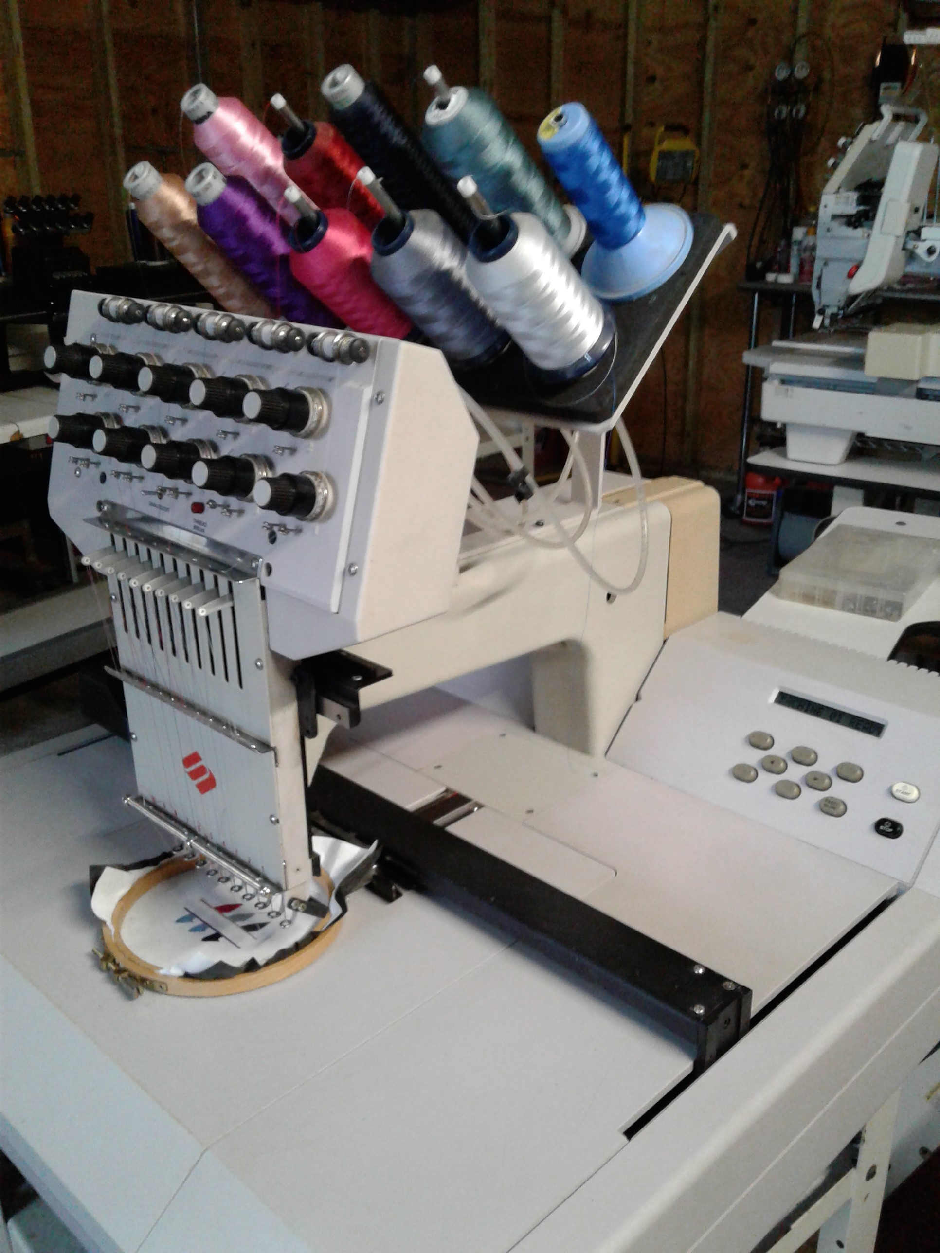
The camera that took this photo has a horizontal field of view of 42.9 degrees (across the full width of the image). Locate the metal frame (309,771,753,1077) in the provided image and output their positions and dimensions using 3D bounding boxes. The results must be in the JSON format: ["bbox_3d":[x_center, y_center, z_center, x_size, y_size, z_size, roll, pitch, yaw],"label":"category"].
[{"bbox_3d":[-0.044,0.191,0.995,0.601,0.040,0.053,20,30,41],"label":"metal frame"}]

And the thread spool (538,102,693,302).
[{"bbox_3d":[0.088,-0.294,0.803,0.087,0.120,0.087,-18,53,25],"label":"thread spool"}]

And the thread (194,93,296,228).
[{"bbox_3d":[-0.174,-0.385,1.028,0.051,0.126,0.051,18,73,41],"label":"thread"}]

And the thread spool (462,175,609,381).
[{"bbox_3d":[0.034,-0.229,0.777,0.067,0.152,0.067,-18,53,25],"label":"thread spool"}]

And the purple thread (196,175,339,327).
[{"bbox_3d":[-0.160,-0.295,0.949,0.051,0.162,0.051,18,73,41],"label":"purple thread"}]

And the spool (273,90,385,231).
[{"bbox_3d":[-0.111,-0.364,0.968,0.061,0.149,0.061,18,73,41],"label":"spool"}]

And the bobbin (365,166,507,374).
[{"bbox_3d":[-0.021,-0.242,0.849,0.063,0.115,0.063,18,73,41],"label":"bobbin"}]

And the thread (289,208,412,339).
[{"bbox_3d":[-0.082,-0.261,0.911,0.063,0.105,0.063,18,73,41],"label":"thread"}]

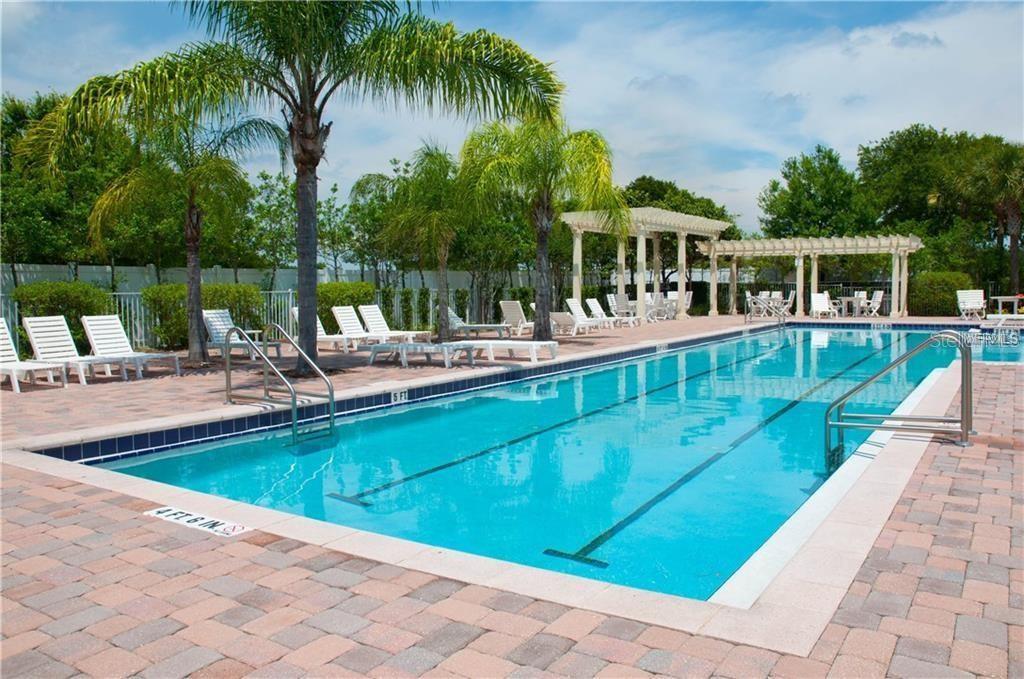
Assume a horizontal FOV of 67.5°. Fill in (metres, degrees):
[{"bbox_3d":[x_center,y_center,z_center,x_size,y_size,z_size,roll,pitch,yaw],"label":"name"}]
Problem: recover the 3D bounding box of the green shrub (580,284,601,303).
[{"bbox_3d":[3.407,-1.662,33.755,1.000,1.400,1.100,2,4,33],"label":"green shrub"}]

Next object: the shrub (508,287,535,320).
[{"bbox_3d":[0.377,-1.357,28.900,0.850,1.220,0.900,2,5,35],"label":"shrub"}]

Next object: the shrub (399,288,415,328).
[{"bbox_3d":[-3.907,-1.164,28.346,0.480,1.470,0.480,1,4,33],"label":"shrub"}]

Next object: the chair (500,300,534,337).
[{"bbox_3d":[0.356,-0.624,21.735,0.660,0.950,1.700,1,4,31],"label":"chair"}]

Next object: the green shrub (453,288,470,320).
[{"bbox_3d":[-1.778,-1.215,27.000,0.550,1.200,0.550,-1,4,0],"label":"green shrub"}]

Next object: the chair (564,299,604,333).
[{"bbox_3d":[2.181,-0.675,21.300,1.500,0.850,0.650,2,5,35],"label":"chair"}]

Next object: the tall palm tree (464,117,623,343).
[{"bbox_3d":[0.715,-2.496,17.400,3.700,5.000,3.700,-1,4,0],"label":"tall palm tree"}]

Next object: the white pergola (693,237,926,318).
[{"bbox_3d":[12.323,-2.514,31.941,8.209,3.118,3.482,1,4,33],"label":"white pergola"}]

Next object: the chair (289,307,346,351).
[{"bbox_3d":[-3.900,-0.225,16.474,1.700,0.940,0.660,2,4,33],"label":"chair"}]

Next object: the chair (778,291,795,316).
[{"bbox_3d":[11.348,-1.451,31.566,0.650,1.050,0.600,2,4,33],"label":"chair"}]

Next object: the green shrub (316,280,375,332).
[{"bbox_3d":[-5.023,-0.836,21.852,1.150,1.500,2.000,2,4,33],"label":"green shrub"}]

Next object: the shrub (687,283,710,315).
[{"bbox_3d":[7.370,-1.601,30.300,1.000,1.280,1.000,2,5,35],"label":"shrub"}]

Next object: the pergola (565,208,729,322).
[{"bbox_3d":[5.503,-2.712,30.170,3.517,3.984,8.449,1,4,33],"label":"pergola"}]

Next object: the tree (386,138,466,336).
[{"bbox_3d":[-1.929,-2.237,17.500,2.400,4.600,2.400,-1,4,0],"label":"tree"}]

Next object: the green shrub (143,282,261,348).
[{"bbox_3d":[-7.706,-0.605,19.170,1.300,1.601,2.464,1,4,33],"label":"green shrub"}]

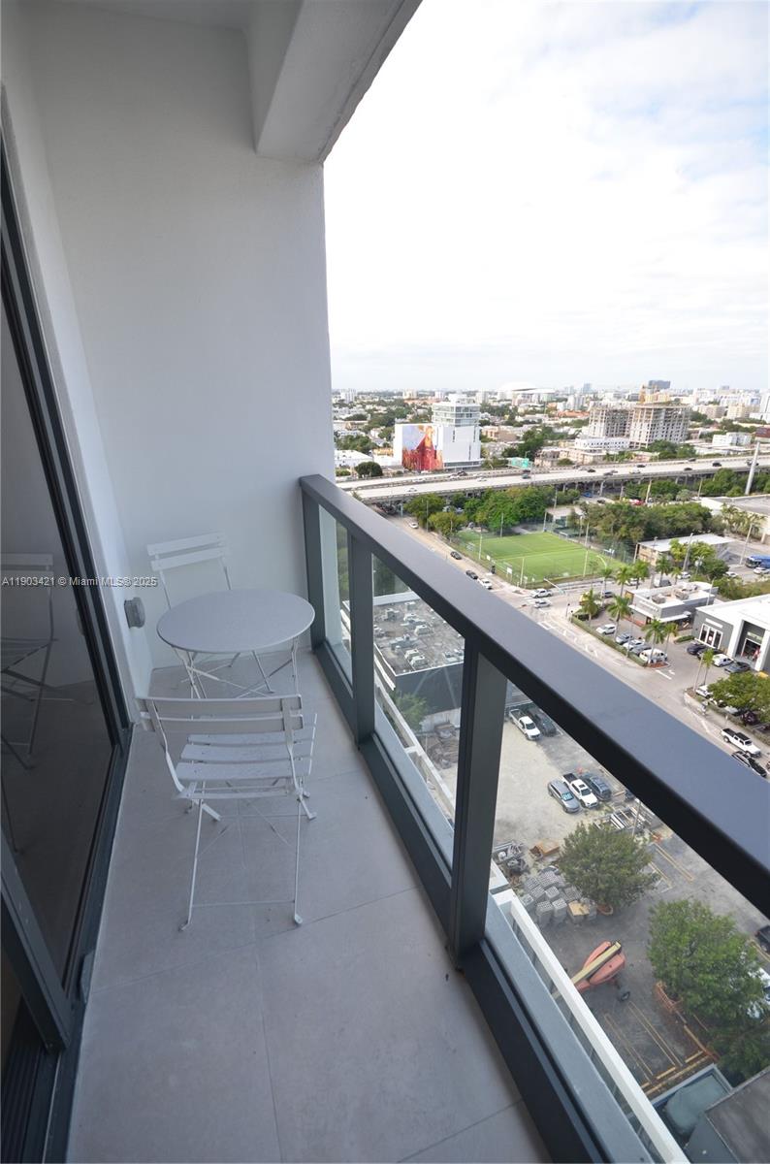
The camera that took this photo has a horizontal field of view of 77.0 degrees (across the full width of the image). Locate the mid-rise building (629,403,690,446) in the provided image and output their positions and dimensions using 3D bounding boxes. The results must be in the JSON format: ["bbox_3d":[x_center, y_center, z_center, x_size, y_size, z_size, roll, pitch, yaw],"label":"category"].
[{"bbox_3d":[235.033,-133.600,416.488,41.000,34.500,19.500,-8,23,-19],"label":"mid-rise building"}]

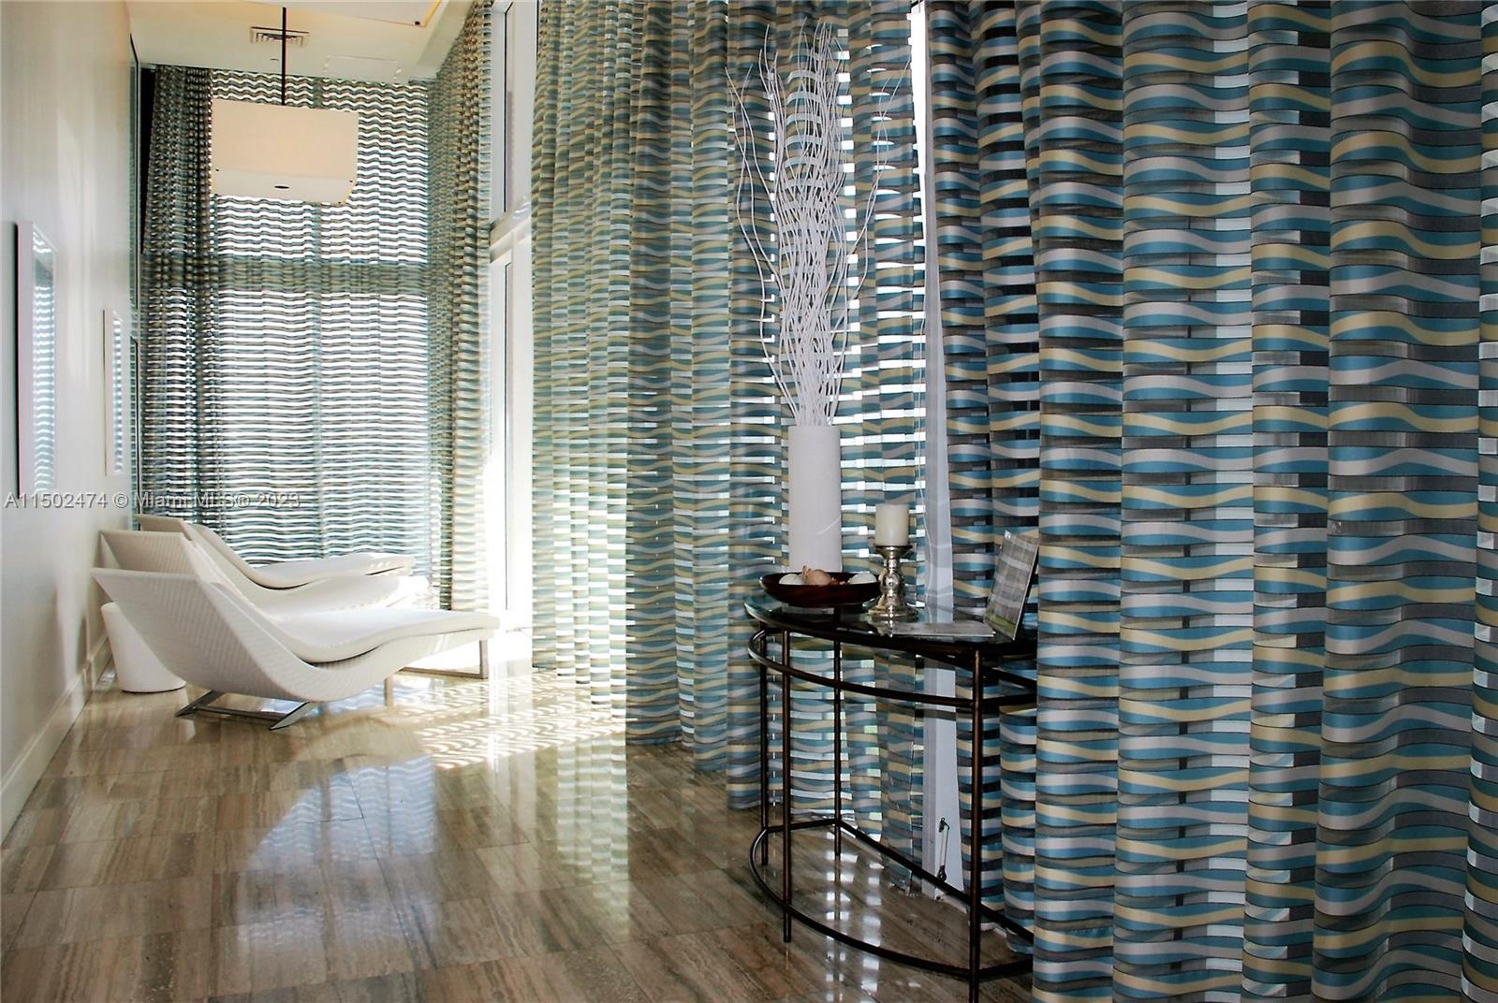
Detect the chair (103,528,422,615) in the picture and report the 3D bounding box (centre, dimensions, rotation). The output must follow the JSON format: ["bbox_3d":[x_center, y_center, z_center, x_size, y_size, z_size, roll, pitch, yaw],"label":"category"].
[{"bbox_3d":[-2.846,0.506,6.821,0.732,0.715,1.752,2,3,30],"label":"chair"}]

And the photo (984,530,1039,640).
[{"bbox_3d":[0.611,0.194,2.587,0.025,0.221,0.270,14,2,-3],"label":"photo"}]

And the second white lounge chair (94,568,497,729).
[{"bbox_3d":[-2.018,0.588,5.256,0.732,0.715,1.752,2,3,28],"label":"second white lounge chair"}]

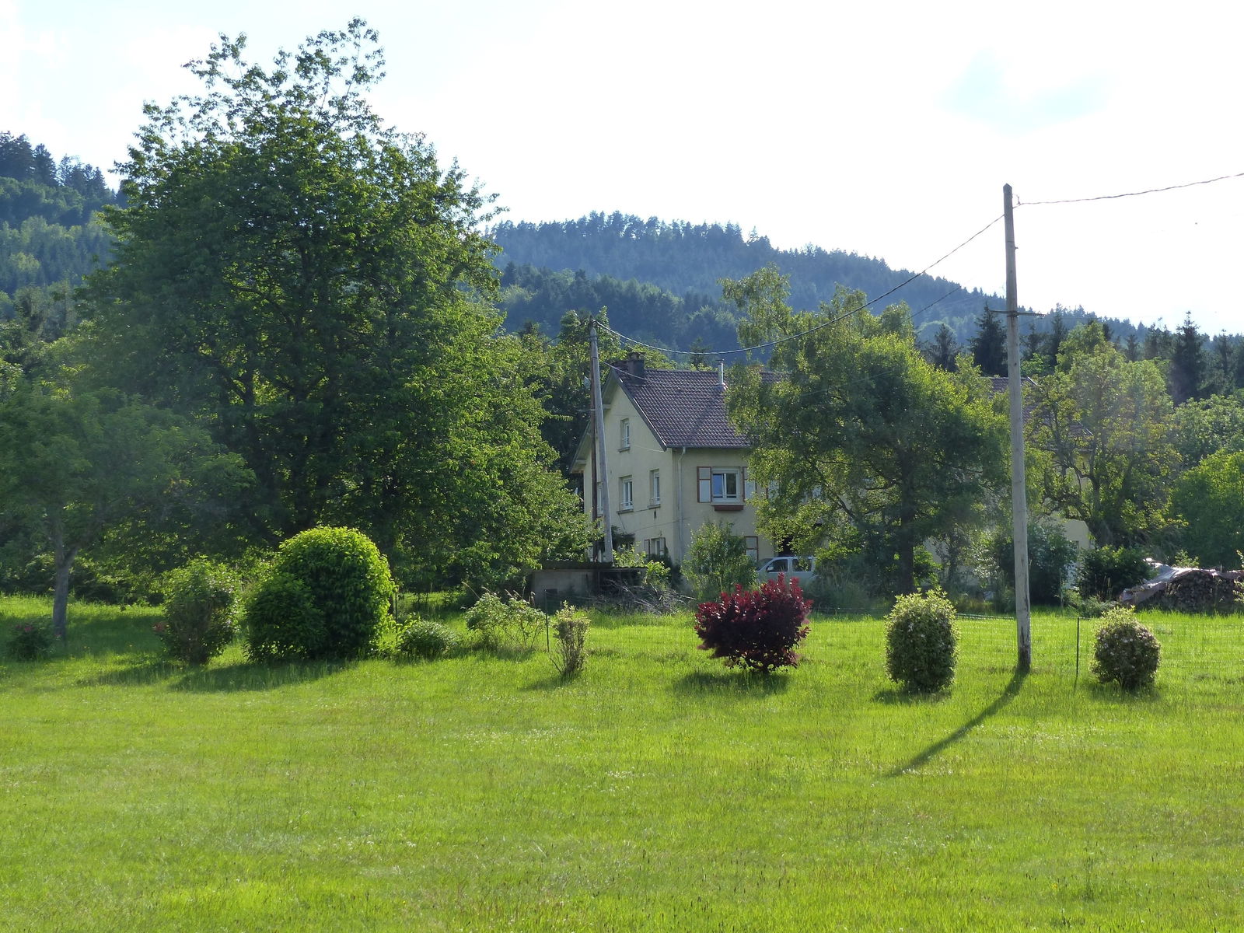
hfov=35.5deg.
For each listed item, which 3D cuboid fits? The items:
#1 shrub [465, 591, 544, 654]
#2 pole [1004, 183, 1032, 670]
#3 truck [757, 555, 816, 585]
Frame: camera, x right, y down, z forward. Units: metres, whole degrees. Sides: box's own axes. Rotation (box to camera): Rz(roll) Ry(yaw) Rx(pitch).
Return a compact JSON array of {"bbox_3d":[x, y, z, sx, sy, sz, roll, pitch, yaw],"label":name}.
[{"bbox_3d":[-2.384,3.185,39.500,1.620,1.270,1.400,-1,-4,0],"label":"shrub"},{"bbox_3d":[6.176,-0.655,30.300,0.250,7.633,0.230,-2,-4,12],"label":"pole"},{"bbox_3d":[6.129,4.270,73.500,5.150,1.780,1.850,1,-4,-19],"label":"truck"}]

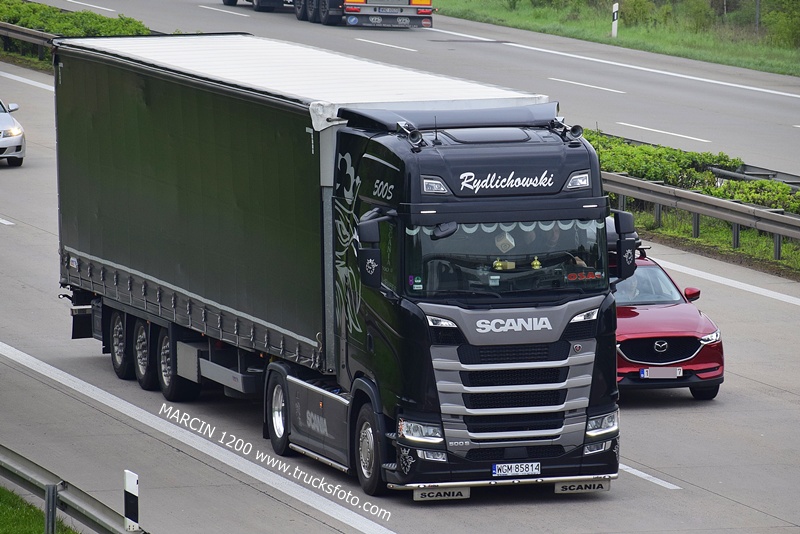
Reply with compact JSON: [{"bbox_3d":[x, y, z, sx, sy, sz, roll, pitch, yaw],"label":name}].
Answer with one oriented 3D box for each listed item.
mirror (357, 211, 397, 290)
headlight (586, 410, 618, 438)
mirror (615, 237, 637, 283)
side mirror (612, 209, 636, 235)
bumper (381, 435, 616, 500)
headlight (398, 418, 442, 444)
[{"bbox_3d":[-0.253,-0.172,56.274,0.330,0.800,0.400,-2,6,-16],"label":"mirror"},{"bbox_3d":[2.146,1.657,56.692,0.420,0.245,0.270,-2,6,-16],"label":"headlight"},{"bbox_3d":[2.407,-0.082,57.028,0.190,0.440,0.160,-2,6,-16],"label":"mirror"},{"bbox_3d":[2.393,-0.476,56.992,0.190,0.230,0.210,-2,6,-16],"label":"side mirror"},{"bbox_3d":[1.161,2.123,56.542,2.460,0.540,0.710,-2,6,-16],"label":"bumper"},{"bbox_3d":[0.220,1.724,56.135,0.420,0.245,0.270,-2,6,-16],"label":"headlight"}]

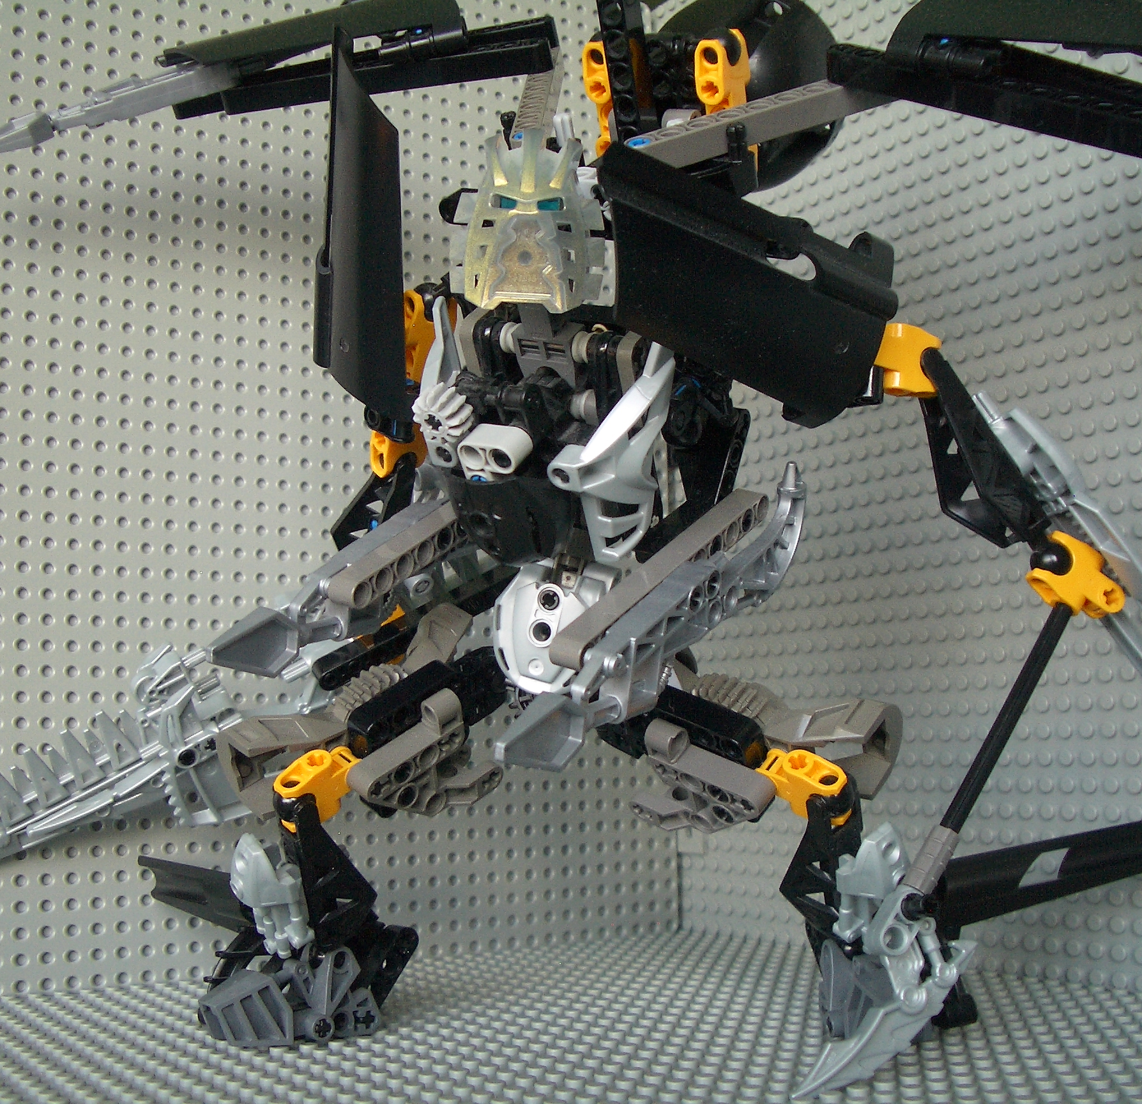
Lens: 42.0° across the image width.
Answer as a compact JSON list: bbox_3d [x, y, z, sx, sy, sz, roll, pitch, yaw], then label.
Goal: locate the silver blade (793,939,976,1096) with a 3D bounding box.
[{"bbox_3d":[0.069,0.100,0.318,0.051,0.014,0.008,-38,-21,-6],"label":"silver blade"}]

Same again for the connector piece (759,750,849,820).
[{"bbox_3d":[0.057,0.057,0.365,0.024,0.016,0.009,15,41,34],"label":"connector piece"}]

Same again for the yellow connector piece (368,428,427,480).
[{"bbox_3d":[-0.046,-0.029,0.406,0.017,0.025,0.009,-7,17,-22],"label":"yellow connector piece"}]

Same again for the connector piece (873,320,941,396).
[{"bbox_3d":[0.073,-0.043,0.338,0.025,0.017,0.009,-4,-7,24],"label":"connector piece"}]

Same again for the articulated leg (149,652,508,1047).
[{"bbox_3d":[-0.069,0.080,0.399,0.105,0.101,0.085,-4,-7,17],"label":"articulated leg"}]

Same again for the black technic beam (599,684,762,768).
[{"bbox_3d":[0.029,0.042,0.388,0.052,0.010,0.010,22,40,38],"label":"black technic beam"}]

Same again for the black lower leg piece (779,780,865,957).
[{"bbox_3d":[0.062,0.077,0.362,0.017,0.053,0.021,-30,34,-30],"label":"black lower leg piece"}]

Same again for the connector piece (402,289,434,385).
[{"bbox_3d":[-0.038,-0.058,0.397,0.017,0.025,0.009,1,-7,-24],"label":"connector piece"}]

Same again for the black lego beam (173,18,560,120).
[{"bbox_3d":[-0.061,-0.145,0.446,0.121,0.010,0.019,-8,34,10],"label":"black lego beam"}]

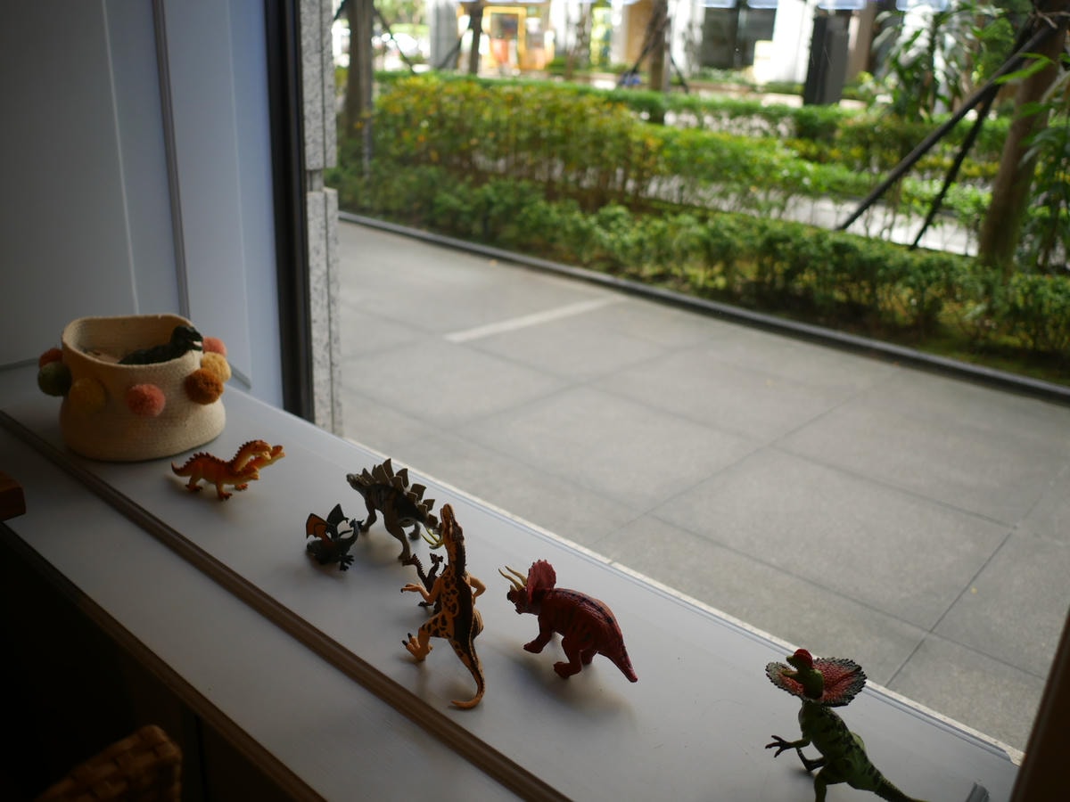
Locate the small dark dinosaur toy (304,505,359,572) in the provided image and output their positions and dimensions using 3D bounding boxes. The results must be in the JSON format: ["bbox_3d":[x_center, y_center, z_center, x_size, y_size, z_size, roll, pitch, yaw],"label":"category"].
[{"bbox_3d":[-0.217,0.144,1.007,0.074,0.062,0.049,15,24,28],"label":"small dark dinosaur toy"}]

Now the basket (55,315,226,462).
[{"bbox_3d":[-0.544,-0.023,1.282,0.221,0.140,0.221,20,27,37],"label":"basket"}]

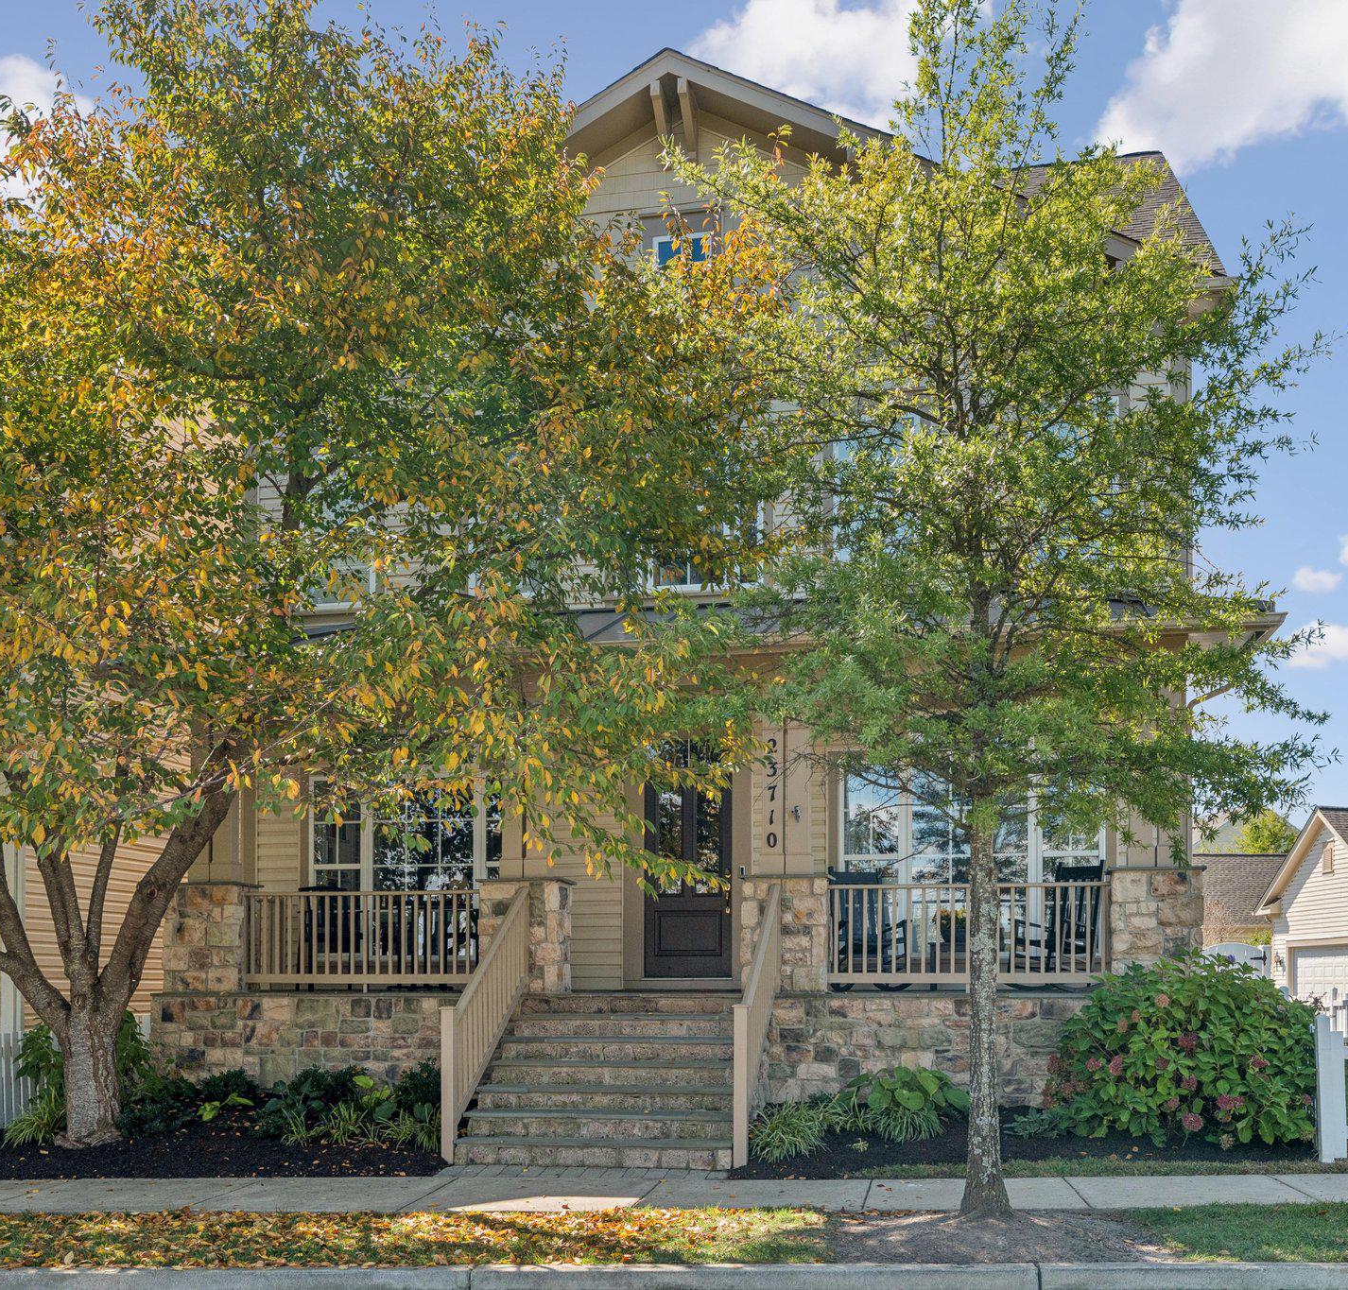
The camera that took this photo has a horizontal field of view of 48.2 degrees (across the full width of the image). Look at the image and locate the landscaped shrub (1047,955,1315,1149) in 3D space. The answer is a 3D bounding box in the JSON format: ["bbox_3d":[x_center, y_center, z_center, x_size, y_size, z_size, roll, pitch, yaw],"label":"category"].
[{"bbox_3d":[3.900,3.090,11.500,2.000,1.420,1.600,0,0,7],"label":"landscaped shrub"}]

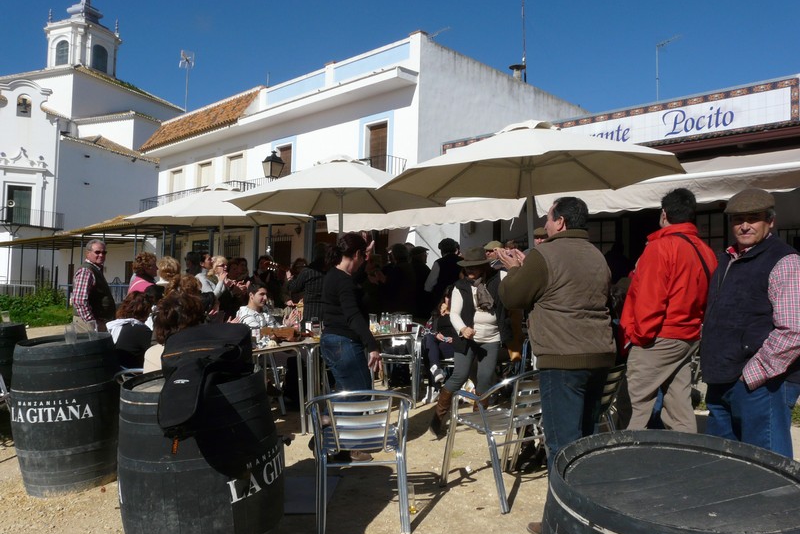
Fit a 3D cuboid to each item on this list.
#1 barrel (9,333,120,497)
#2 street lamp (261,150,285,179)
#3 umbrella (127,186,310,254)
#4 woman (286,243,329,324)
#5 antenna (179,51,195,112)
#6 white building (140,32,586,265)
[{"bbox_3d":[-2.170,0.940,4.250,0.700,0.910,0.700,-3,-1,-27],"label":"barrel"},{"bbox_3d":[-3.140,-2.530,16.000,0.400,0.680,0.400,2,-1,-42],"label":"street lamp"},{"bbox_3d":[-2.630,0.150,9.500,2.650,2.680,2.650,-1,-1,12],"label":"umbrella"},{"bbox_3d":[-0.860,0.570,6.600,0.550,1.620,0.420,3,-3,-20],"label":"woman"},{"bbox_3d":[-9.850,-8.620,30.000,0.750,2.850,1.000,1,-1,-7],"label":"antenna"},{"bbox_3d":[-1.327,-1.532,25.523,14.800,8.200,10.500,-2,-4,44],"label":"white building"}]

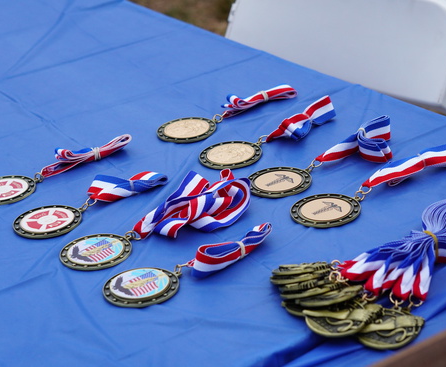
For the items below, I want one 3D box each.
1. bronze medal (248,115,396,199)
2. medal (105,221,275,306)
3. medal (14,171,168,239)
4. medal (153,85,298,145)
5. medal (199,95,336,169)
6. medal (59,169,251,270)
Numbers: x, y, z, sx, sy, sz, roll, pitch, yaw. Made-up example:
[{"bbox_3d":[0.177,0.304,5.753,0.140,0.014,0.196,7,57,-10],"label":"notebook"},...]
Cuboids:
[{"bbox_3d":[0.097,-0.025,1.185,0.167,0.024,0.062,-17,28,-22],"label":"bronze medal"},{"bbox_3d":[-0.024,0.061,1.032,0.159,0.024,0.062,-17,28,-22],"label":"medal"},{"bbox_3d":[-0.125,0.014,1.157,0.149,0.019,0.063,-20,29,-27],"label":"medal"},{"bbox_3d":[0.003,-0.079,1.320,0.161,0.019,0.062,-21,29,-28],"label":"medal"},{"bbox_3d":[0.049,-0.053,1.253,0.164,0.024,0.062,-21,29,-28],"label":"medal"},{"bbox_3d":[-0.061,0.029,1.108,0.186,0.022,0.083,-20,29,-27],"label":"medal"}]

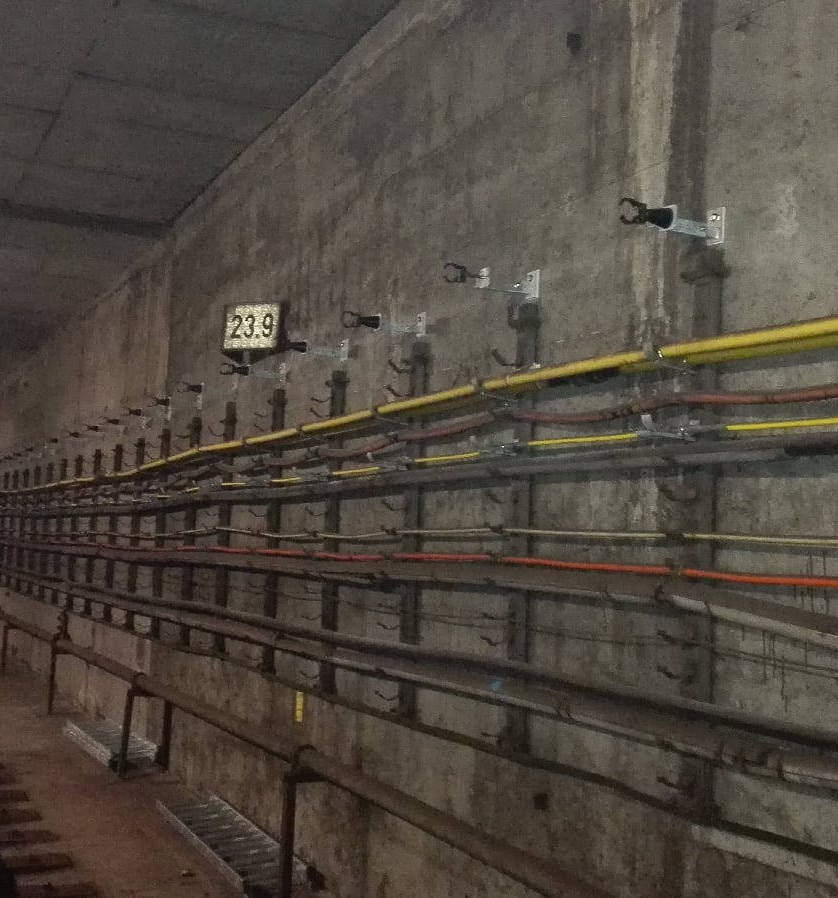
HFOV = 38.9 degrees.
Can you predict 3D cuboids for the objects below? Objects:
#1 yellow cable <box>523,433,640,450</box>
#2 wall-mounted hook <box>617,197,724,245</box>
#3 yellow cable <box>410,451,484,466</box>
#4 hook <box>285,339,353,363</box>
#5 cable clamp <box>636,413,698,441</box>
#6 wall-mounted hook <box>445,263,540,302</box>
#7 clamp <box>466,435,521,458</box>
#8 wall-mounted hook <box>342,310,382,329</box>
[{"bbox_3d":[0.505,-0.025,3.742,0.022,0.022,0.630,4,-5,-26],"label":"yellow cable"},{"bbox_3d":[0.733,-0.669,3.454,0.340,0.105,0.075,4,-5,-26],"label":"wall-mounted hook"},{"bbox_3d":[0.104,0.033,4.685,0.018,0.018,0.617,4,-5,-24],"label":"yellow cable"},{"bbox_3d":[-0.525,-0.503,6.034,0.350,0.106,0.075,4,-5,-26],"label":"hook"},{"bbox_3d":[0.704,-0.058,3.351,0.185,0.062,0.065,4,-5,-24],"label":"cable clamp"},{"bbox_3d":[0.260,-0.610,4.275,0.365,0.103,0.085,4,-5,-24],"label":"wall-mounted hook"},{"bbox_3d":[0.276,-0.008,4.378,0.200,0.072,0.050,4,-5,-26],"label":"clamp"},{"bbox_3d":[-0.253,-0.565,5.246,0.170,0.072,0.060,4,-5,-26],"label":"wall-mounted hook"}]

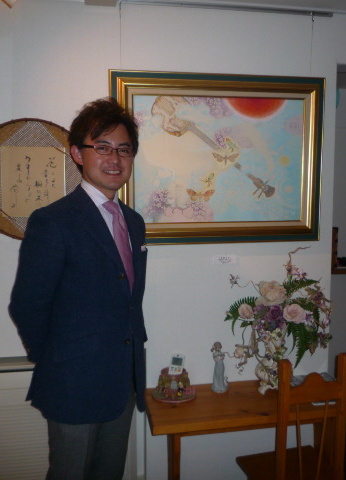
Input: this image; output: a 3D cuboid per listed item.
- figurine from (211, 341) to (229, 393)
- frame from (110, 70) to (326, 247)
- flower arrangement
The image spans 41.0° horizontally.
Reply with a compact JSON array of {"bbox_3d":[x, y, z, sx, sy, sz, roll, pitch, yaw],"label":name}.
[{"bbox_3d":[0.201,0.538,1.963,0.075,0.208,0.070,-2,6,-16],"label":"figurine"},{"bbox_3d":[0.186,-0.335,1.909,0.890,0.678,0.060,-1,7,-10],"label":"frame"},{"bbox_3d":[0.450,0.343,1.951,0.482,0.621,0.290,-1,6,-10],"label":"flower arrangement"}]

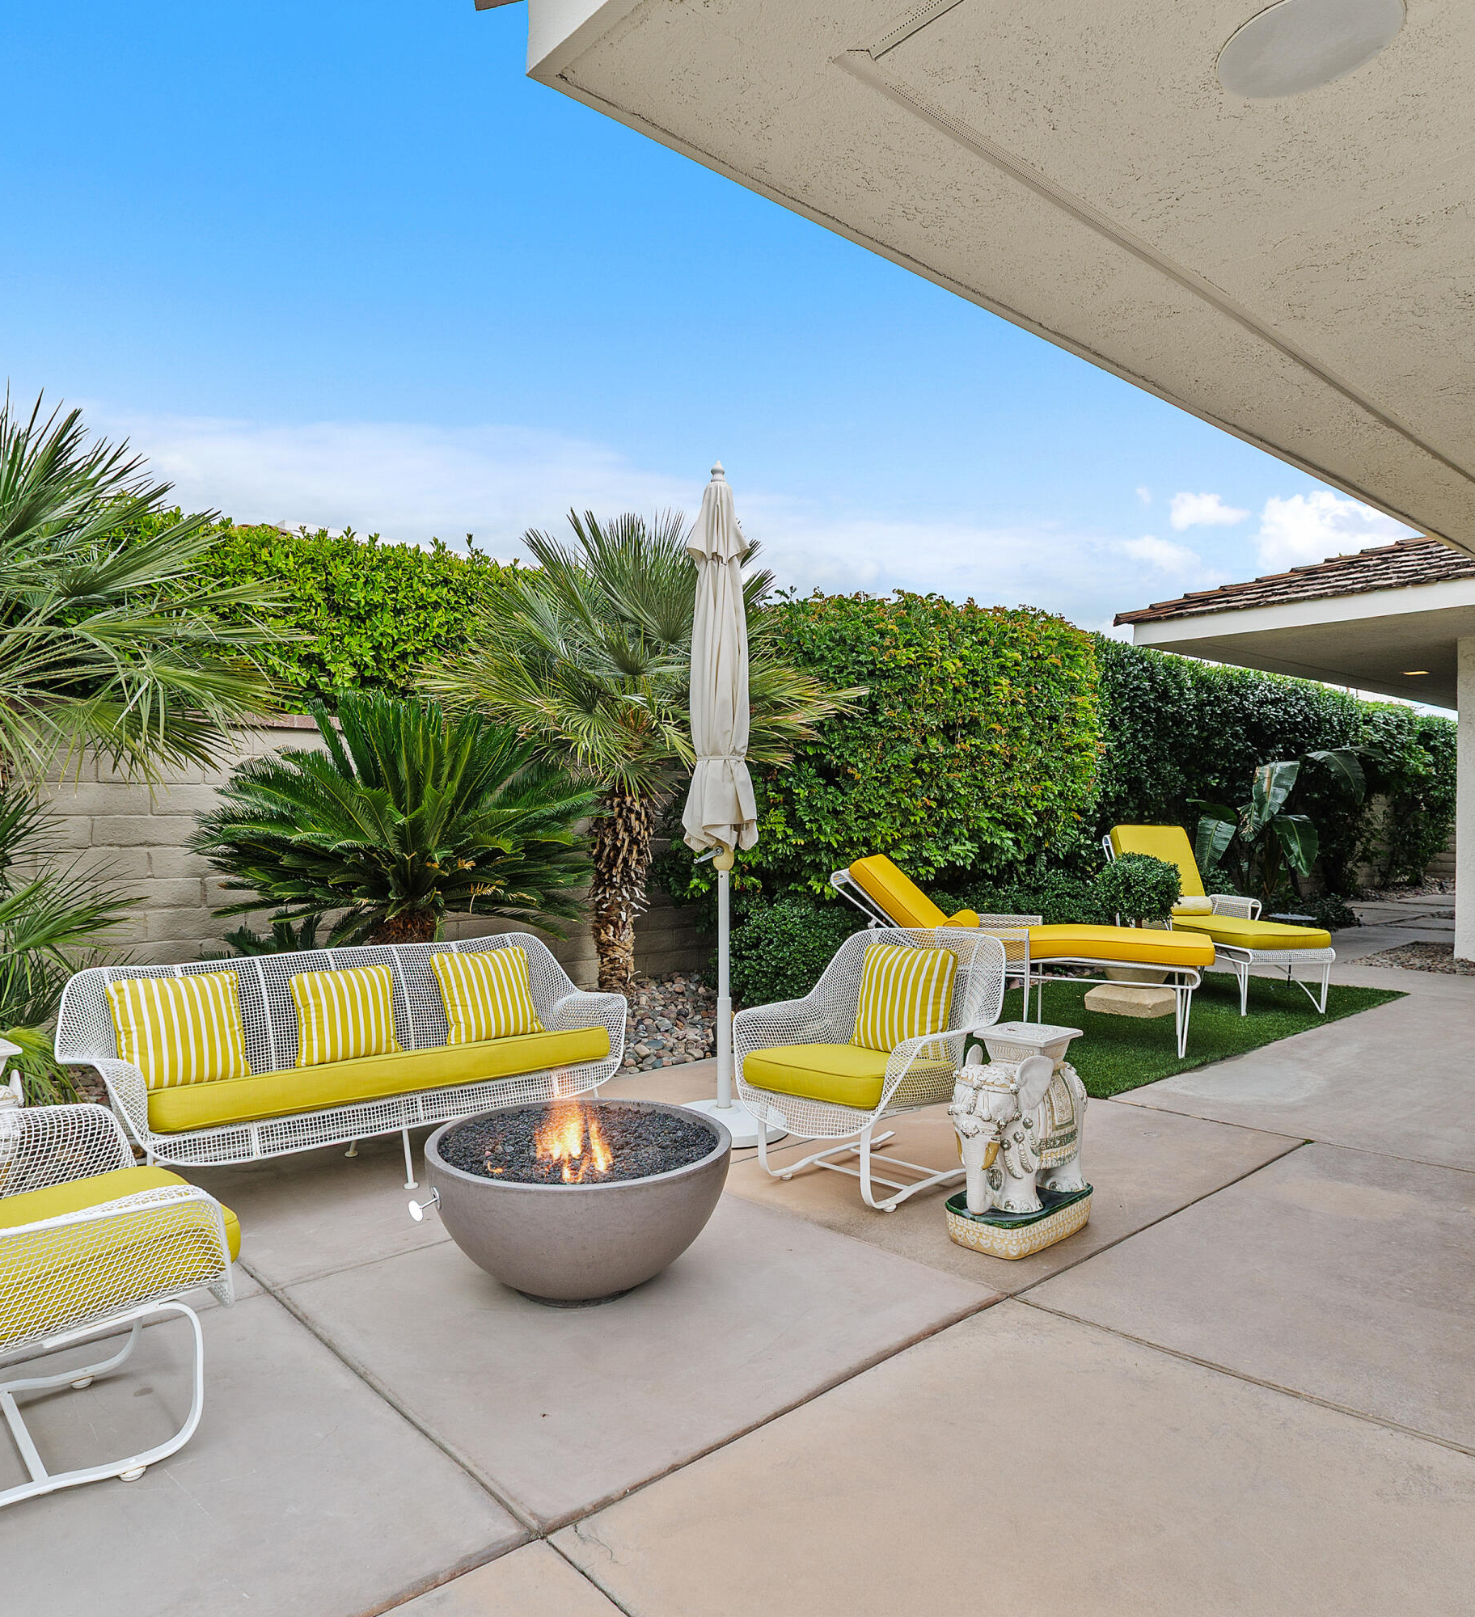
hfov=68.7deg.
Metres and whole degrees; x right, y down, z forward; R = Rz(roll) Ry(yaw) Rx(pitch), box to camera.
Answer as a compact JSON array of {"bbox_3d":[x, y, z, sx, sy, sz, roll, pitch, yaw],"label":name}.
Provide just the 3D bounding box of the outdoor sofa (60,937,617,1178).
[{"bbox_3d":[-1.166,0.830,3.500,1.760,0.680,0.720,0,0,-41],"label":"outdoor sofa"}]

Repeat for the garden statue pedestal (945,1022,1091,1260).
[{"bbox_3d":[0.775,0.895,2.990,0.370,0.550,0.260,0,0,-40],"label":"garden statue pedestal"}]

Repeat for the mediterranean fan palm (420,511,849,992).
[{"bbox_3d":[-0.645,-0.340,6.700,2.550,3.020,2.350,0,0,0],"label":"mediterranean fan palm"}]

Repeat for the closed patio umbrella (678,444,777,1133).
[{"bbox_3d":[-0.055,-0.047,4.090,0.480,2.530,0.480,0,0,0],"label":"closed patio umbrella"}]

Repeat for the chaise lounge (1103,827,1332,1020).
[{"bbox_3d":[2.933,0.645,6.755,0.650,1.050,1.460,0,0,-15],"label":"chaise lounge"}]

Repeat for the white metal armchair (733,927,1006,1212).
[{"bbox_3d":[0.430,0.785,3.410,0.690,0.770,0.730,0,0,41],"label":"white metal armchair"}]

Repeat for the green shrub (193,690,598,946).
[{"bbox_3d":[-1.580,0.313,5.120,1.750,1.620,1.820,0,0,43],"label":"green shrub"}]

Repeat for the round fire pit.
[{"bbox_3d":[-0.405,1.030,2.760,0.780,0.365,0.780,0,0,0],"label":"round fire pit"}]

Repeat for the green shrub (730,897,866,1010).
[{"bbox_3d":[0.330,0.855,6.500,0.860,0.630,0.820,0,0,0],"label":"green shrub"}]

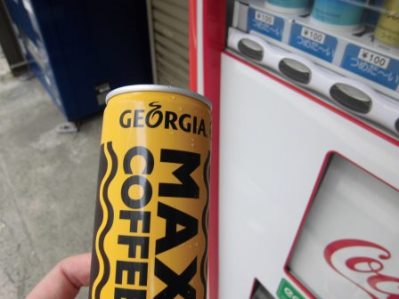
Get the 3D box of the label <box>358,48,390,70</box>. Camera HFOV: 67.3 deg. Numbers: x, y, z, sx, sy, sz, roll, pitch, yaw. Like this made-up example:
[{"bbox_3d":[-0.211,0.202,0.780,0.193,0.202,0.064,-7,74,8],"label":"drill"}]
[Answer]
[{"bbox_3d":[0.174,-0.090,0.298,0.002,0.010,0.031,-24,46,-27],"label":"label"}]

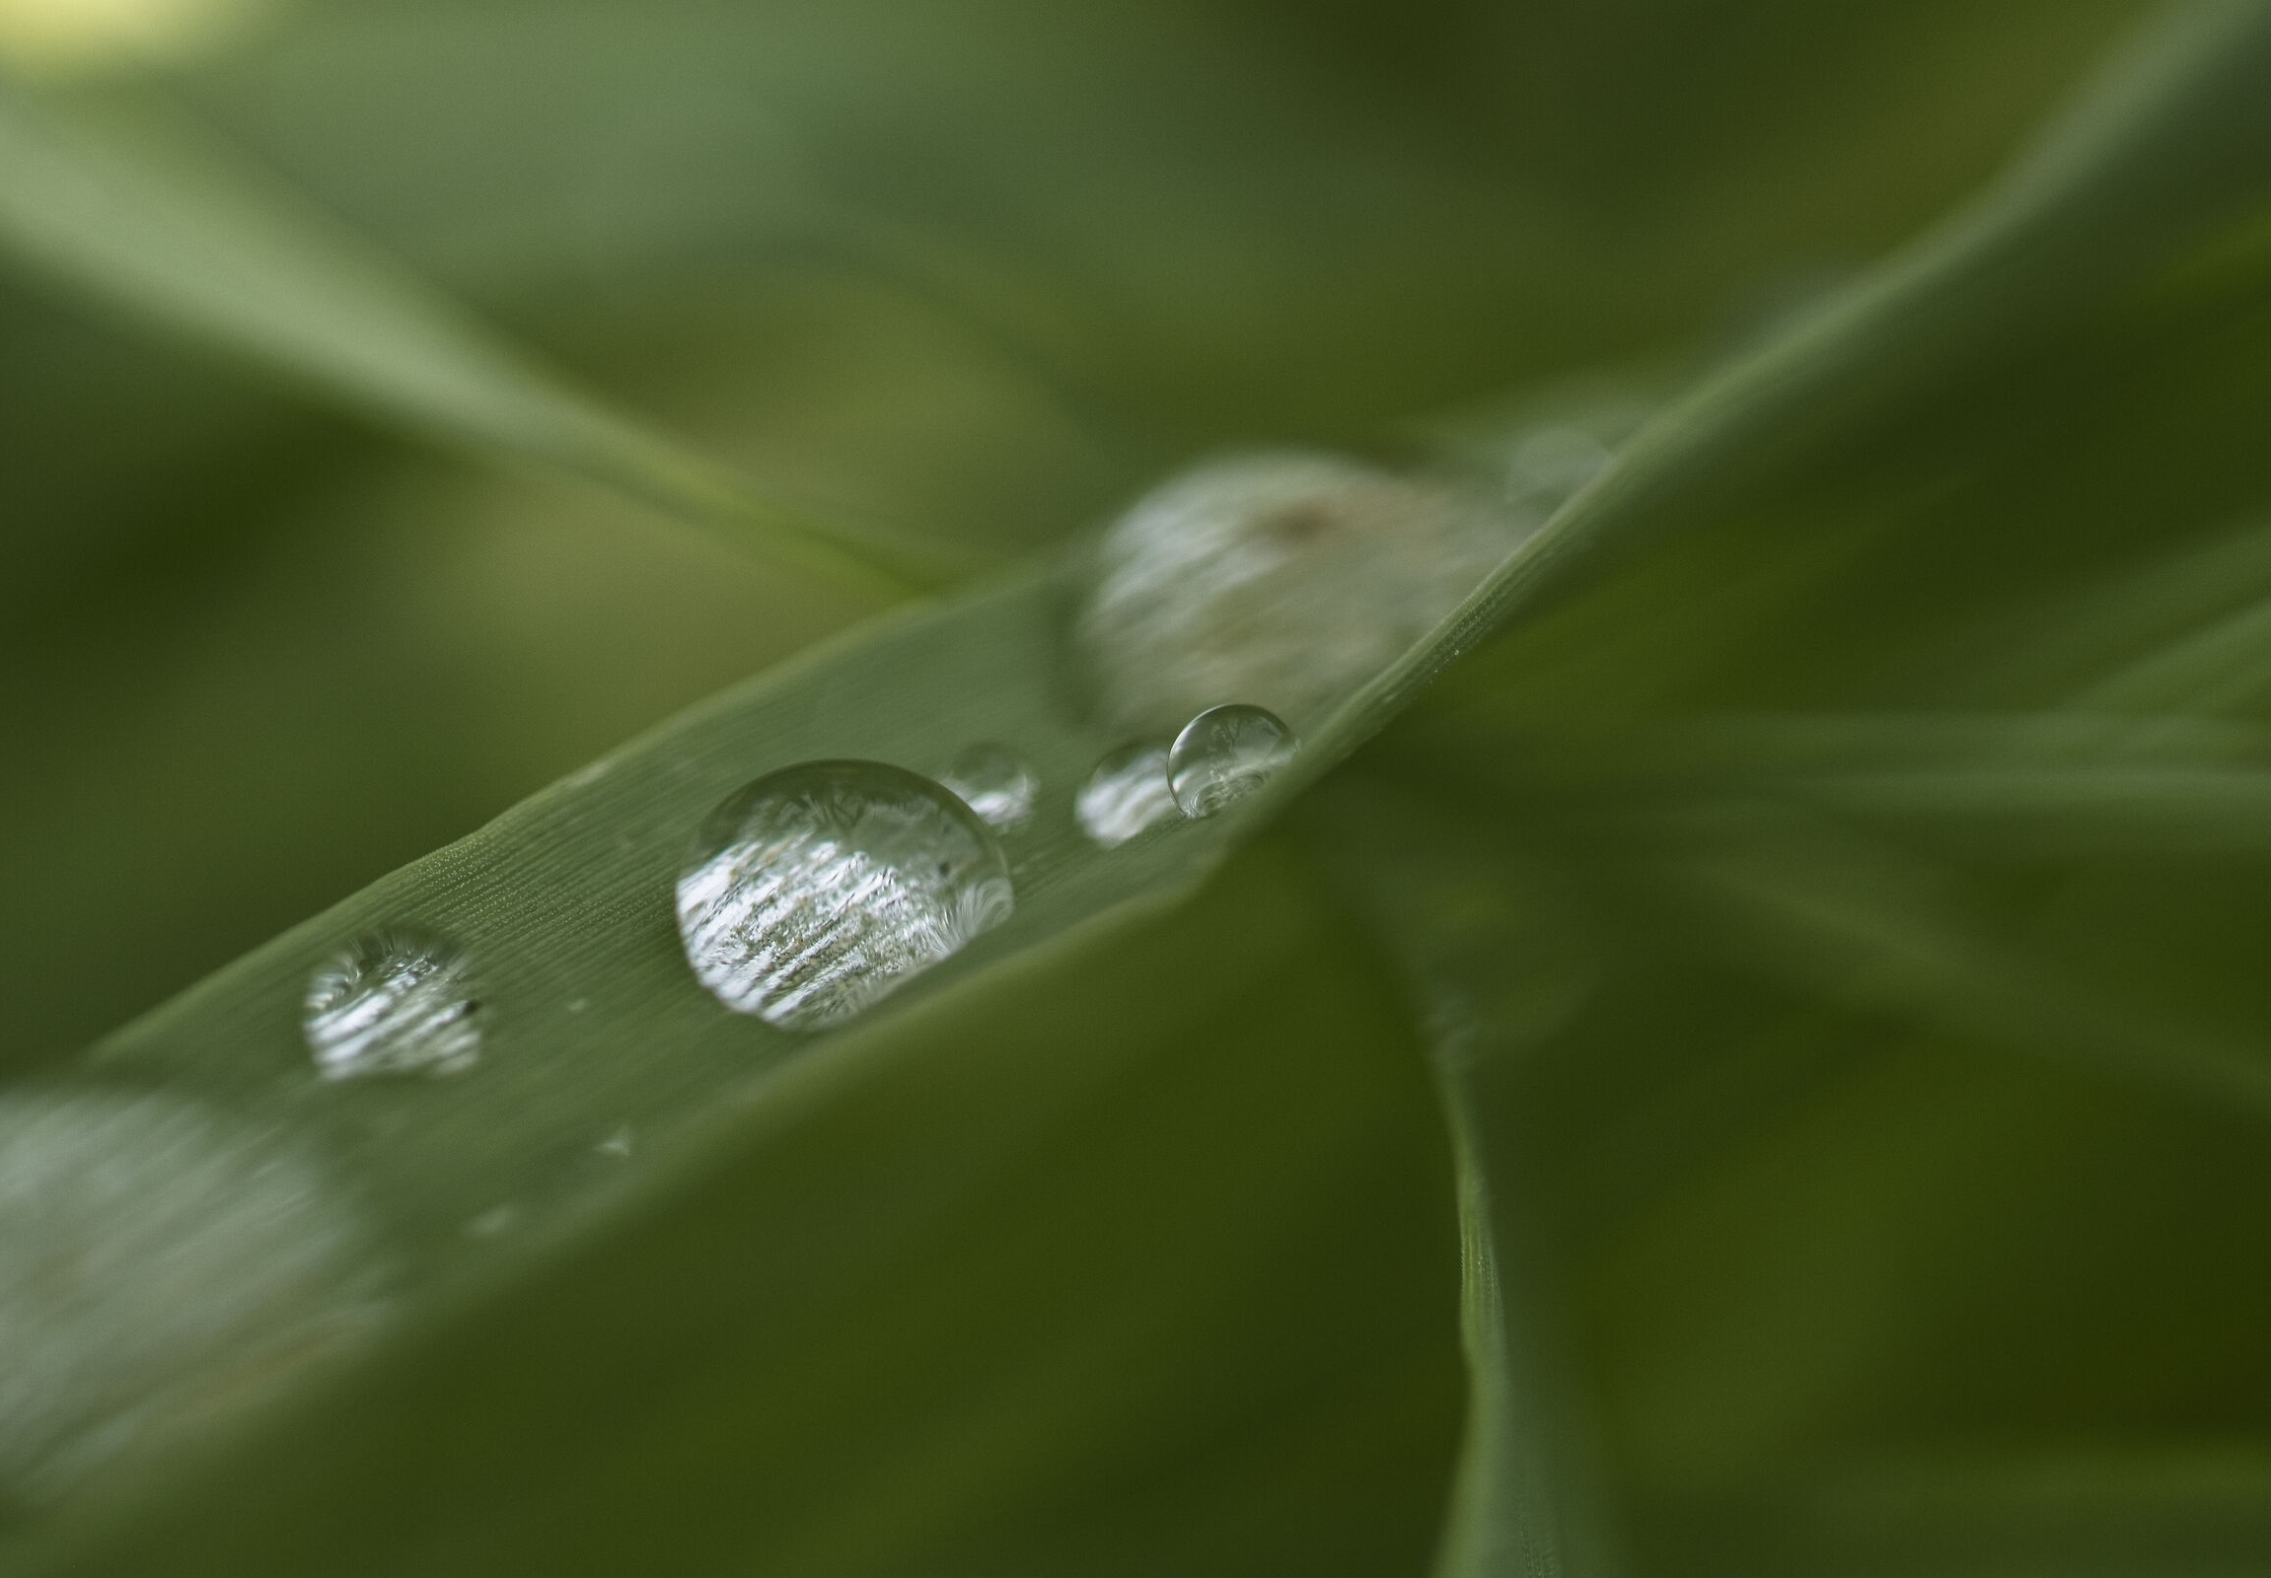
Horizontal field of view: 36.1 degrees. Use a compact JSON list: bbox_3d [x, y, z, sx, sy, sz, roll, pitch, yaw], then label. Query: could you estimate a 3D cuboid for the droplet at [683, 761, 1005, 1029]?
[{"bbox_3d":[-0.004,0.002,0.052,0.005,0.004,0.005,-10,28,0],"label":"droplet"}]

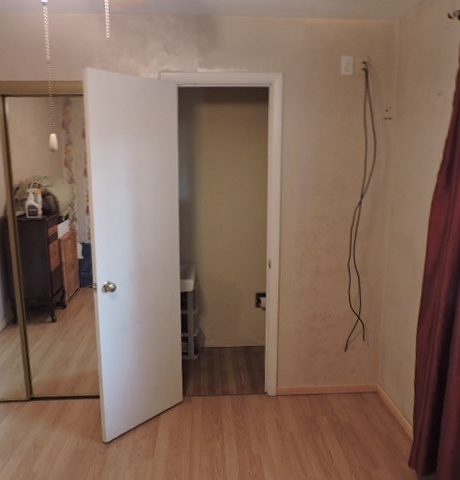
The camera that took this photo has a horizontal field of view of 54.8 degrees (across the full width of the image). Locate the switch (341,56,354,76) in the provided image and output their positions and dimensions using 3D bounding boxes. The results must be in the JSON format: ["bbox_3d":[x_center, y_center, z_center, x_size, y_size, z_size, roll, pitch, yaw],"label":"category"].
[{"bbox_3d":[0.714,-1.053,2.686,0.073,0.113,0.010,-1,10,-3],"label":"switch"}]

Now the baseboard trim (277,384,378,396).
[{"bbox_3d":[0.677,1.038,3.054,0.704,0.063,0.014,-1,10,-3],"label":"baseboard trim"}]

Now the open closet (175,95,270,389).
[{"bbox_3d":[-0.065,0.007,3.231,0.585,2.030,0.780,-1,10,-3],"label":"open closet"}]

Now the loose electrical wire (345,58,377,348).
[{"bbox_3d":[0.851,-0.160,2.835,0.142,1.875,0.045,-1,10,-3],"label":"loose electrical wire"}]

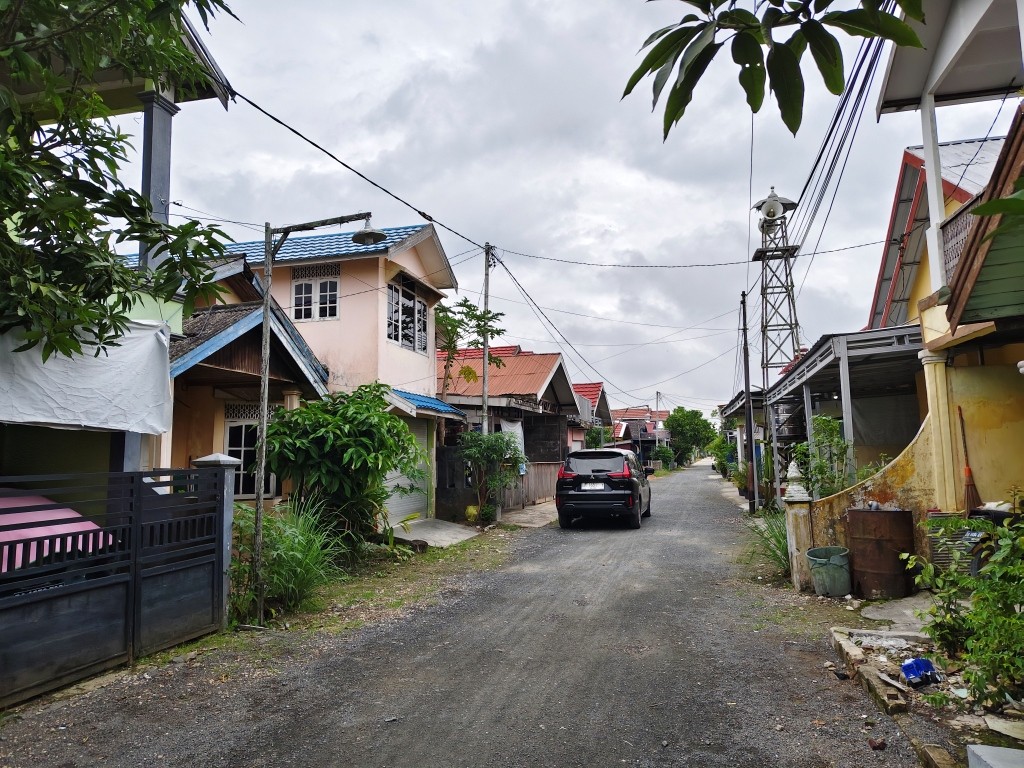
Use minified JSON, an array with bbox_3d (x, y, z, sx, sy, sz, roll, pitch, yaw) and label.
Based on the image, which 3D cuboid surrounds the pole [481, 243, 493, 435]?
[{"bbox_3d":[-0.670,-0.175,16.920,0.160,6.870,0.160,-1,-6,16],"label":"pole"}]

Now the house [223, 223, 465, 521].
[{"bbox_3d":[-5.335,-0.119,15.080,8.050,6.450,3.850,-3,-6,14],"label":"house"}]

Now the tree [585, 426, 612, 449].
[{"bbox_3d":[4.866,3.989,38.668,2.000,3.200,2.100,-3,-6,16],"label":"tree"}]

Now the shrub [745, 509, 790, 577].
[{"bbox_3d":[3.313,1.975,8.751,0.720,0.820,0.720,-3,-6,16],"label":"shrub"}]

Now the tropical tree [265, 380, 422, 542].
[{"bbox_3d":[-2.692,1.348,11.049,2.400,2.850,2.600,-3,-6,16],"label":"tropical tree"}]

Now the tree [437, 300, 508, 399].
[{"bbox_3d":[-1.386,0.546,19.017,2.200,6.050,2.300,-3,-6,16],"label":"tree"}]

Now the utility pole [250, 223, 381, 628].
[{"bbox_3d":[-1.878,0.267,6.610,1.460,4.080,0.340,-3,-6,20],"label":"utility pole"}]

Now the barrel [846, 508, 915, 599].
[{"bbox_3d":[3.823,1.732,7.127,0.590,0.890,0.590,-3,-6,16],"label":"barrel"}]

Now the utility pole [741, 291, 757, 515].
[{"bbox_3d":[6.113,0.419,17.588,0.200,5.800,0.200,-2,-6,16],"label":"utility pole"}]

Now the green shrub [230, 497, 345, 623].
[{"bbox_3d":[-2.327,1.719,7.173,1.150,1.200,1.100,-3,-6,16],"label":"green shrub"}]

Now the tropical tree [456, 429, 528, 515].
[{"bbox_3d":[-0.507,2.251,17.118,1.600,2.250,1.700,-1,-6,0],"label":"tropical tree"}]

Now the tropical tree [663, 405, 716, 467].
[{"bbox_3d":[16.147,4.707,62.028,4.900,5.500,4.900,-3,-6,16],"label":"tropical tree"}]

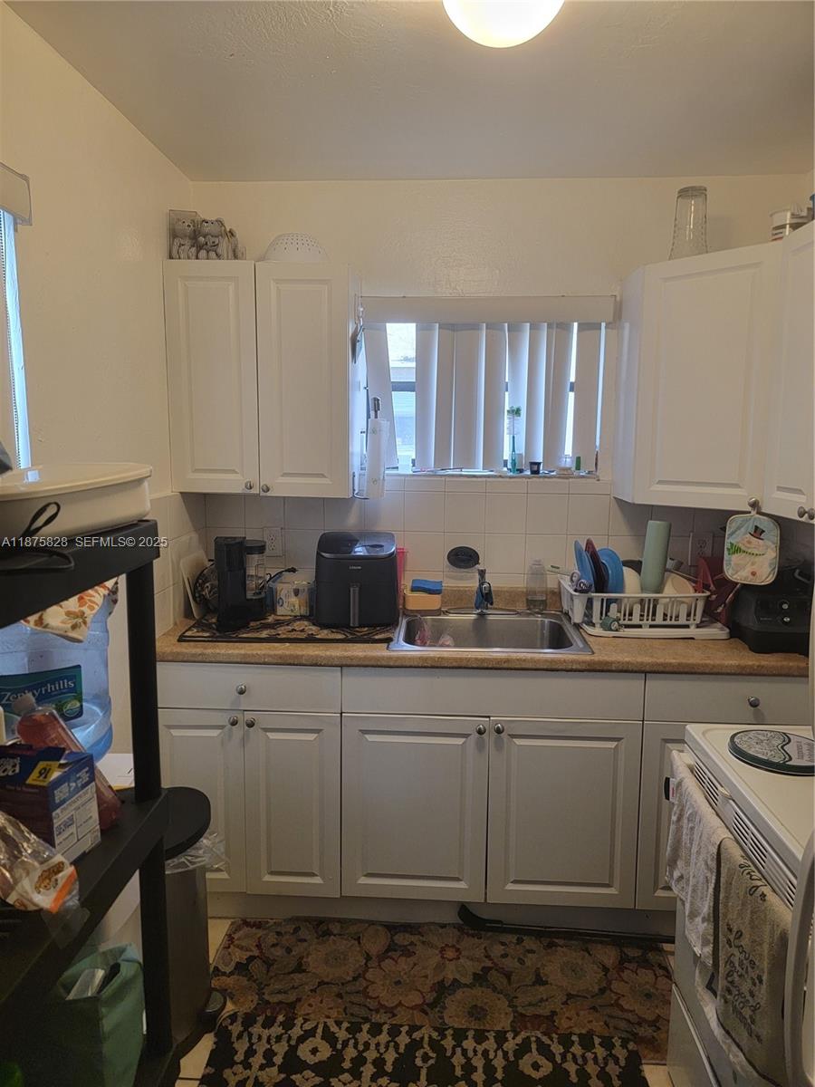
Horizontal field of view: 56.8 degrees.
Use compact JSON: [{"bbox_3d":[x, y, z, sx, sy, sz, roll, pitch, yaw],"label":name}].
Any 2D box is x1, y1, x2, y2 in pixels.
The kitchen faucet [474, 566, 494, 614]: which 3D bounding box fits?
[{"bbox_3d":[0.277,0.180,2.697,0.066,0.172,0.180,1,7,3],"label":"kitchen faucet"}]

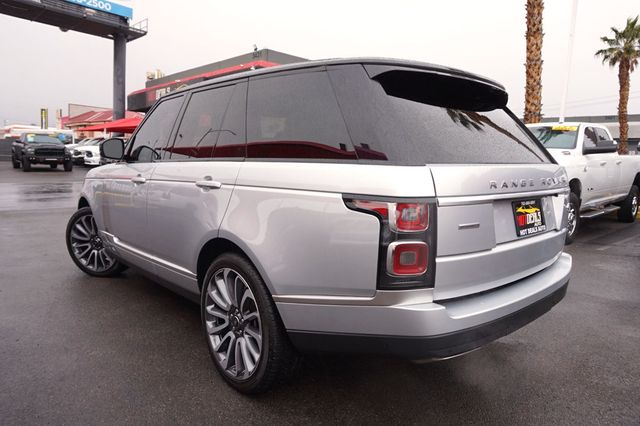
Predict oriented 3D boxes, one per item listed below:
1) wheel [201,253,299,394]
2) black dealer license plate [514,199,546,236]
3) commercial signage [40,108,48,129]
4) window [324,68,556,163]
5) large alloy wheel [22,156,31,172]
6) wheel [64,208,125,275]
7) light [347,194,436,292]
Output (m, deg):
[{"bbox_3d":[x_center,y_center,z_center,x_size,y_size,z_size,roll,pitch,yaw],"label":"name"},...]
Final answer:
[{"bbox_3d":[-0.375,0.574,2.327,0.280,0.775,0.775,-4,8,-41],"label":"wheel"},{"bbox_3d":[0.987,0.019,1.999,0.305,0.157,0.015,-4,-3,-41],"label":"black dealer license plate"},{"bbox_3d":[-31.013,-10.638,48.000,0.850,2.300,0.300,-2,7,-34],"label":"commercial signage"},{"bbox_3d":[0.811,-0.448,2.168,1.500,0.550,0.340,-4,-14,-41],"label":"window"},{"bbox_3d":[-14.307,-2.376,20.800,0.300,0.820,0.820,-3,8,-42],"label":"large alloy wheel"},{"bbox_3d":[-2.294,0.303,4.514,0.770,0.770,0.280,3,6,16],"label":"wheel"},{"bbox_3d":[0.249,0.106,1.581,0.230,0.345,0.300,-4,8,-41],"label":"light"}]

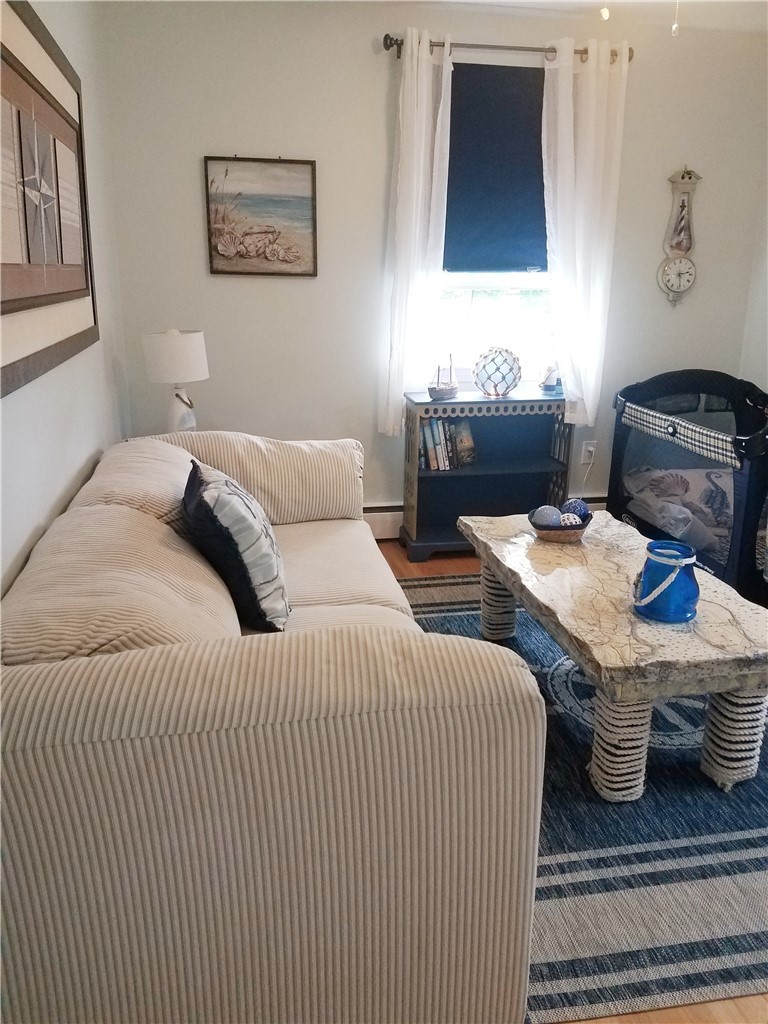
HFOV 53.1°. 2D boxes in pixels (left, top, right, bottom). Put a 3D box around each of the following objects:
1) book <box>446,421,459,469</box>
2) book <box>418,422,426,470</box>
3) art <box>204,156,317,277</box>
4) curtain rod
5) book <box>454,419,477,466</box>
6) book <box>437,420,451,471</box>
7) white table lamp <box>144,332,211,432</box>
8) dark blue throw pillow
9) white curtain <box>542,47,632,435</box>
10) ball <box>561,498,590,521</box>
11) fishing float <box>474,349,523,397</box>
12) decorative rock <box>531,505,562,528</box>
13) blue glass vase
[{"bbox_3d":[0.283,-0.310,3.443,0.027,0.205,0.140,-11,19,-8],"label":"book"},{"bbox_3d":[0.157,-0.313,3.518,0.027,0.212,0.145,-7,18,-10],"label":"book"},{"bbox_3d":[-0.513,-1.241,3.260,0.453,0.461,0.025,-3,18,-12],"label":"art"},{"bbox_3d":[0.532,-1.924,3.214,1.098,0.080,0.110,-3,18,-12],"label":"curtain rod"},{"bbox_3d":[0.356,-0.309,3.478,0.024,0.200,0.146,-2,13,35],"label":"book"},{"bbox_3d":[0.253,-0.318,3.502,0.018,0.229,0.150,-13,19,-8],"label":"book"},{"bbox_3d":[-0.808,-0.480,3.018,0.260,0.460,0.260,-2,18,-11],"label":"white table lamp"},{"bbox_3d":[-0.338,0.084,1.855,0.160,0.420,0.420,-28,1,-5],"label":"dark blue throw pillow"},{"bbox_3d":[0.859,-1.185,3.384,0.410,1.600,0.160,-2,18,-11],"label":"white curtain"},{"bbox_3d":[0.655,0.004,2.629,0.096,0.096,0.096,1,17,0],"label":"ball"},{"bbox_3d":[0.507,-0.625,3.439,0.218,0.218,0.218,-3,18,-12],"label":"fishing float"},{"bbox_3d":[0.544,0.028,2.565,0.105,0.100,0.105,-2,18,-11],"label":"decorative rock"},{"bbox_3d":[0.743,0.176,2.005,0.163,0.172,0.160,-3,18,-12],"label":"blue glass vase"}]

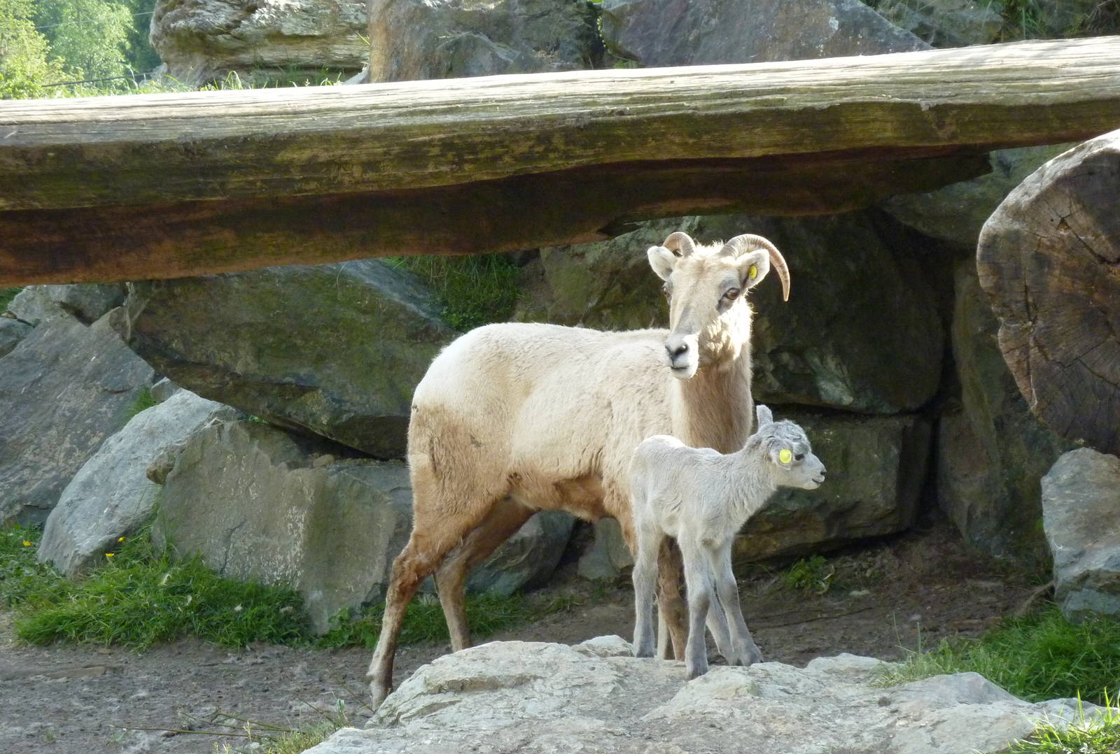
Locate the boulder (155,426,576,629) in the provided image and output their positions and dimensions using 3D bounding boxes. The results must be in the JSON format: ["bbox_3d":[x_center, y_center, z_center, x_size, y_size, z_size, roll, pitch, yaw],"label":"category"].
[{"bbox_3d":[-0.483,0.371,11.750,1.040,0.530,0.500,0,6,0],"label":"boulder"}]

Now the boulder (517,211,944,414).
[{"bbox_3d":[0.446,-0.180,12.600,1.120,0.570,0.620,0,6,0],"label":"boulder"}]

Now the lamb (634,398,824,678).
[{"bbox_3d":[0.340,0.340,9.800,0.460,0.550,0.180,4,7,35],"label":"lamb"}]

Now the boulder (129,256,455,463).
[{"bbox_3d":[-0.680,-0.054,12.100,0.880,0.540,0.550,0,6,0],"label":"boulder"}]

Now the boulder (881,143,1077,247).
[{"bbox_3d":[1.127,-0.496,12.700,0.580,0.340,0.450,0,6,0],"label":"boulder"}]

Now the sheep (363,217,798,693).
[{"bbox_3d":[0.035,0.204,10.400,1.000,1.020,0.420,3,7,28],"label":"sheep"}]

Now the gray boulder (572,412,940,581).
[{"bbox_3d":[0.480,0.309,12.400,0.930,0.440,0.550,0,6,0],"label":"gray boulder"}]

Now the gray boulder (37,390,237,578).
[{"bbox_3d":[-1.059,0.273,12.000,0.520,0.480,0.420,0,6,0],"label":"gray boulder"}]

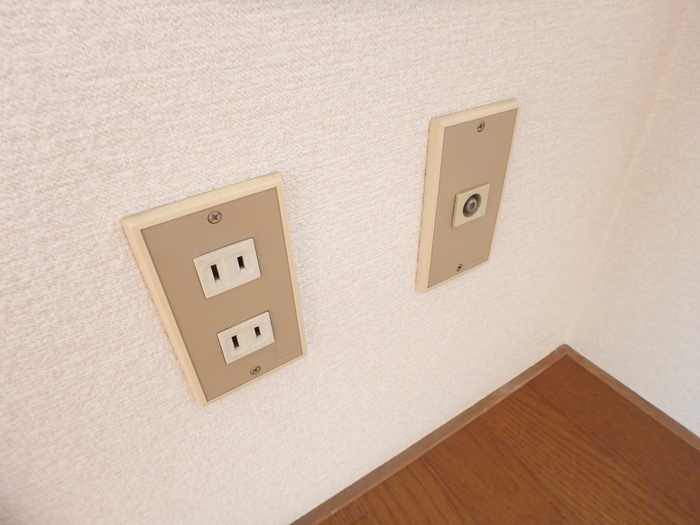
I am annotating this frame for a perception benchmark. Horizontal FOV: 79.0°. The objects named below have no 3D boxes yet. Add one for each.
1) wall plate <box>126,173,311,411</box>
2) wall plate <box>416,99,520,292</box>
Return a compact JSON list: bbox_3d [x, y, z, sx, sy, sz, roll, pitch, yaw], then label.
[{"bbox_3d":[-0.057,0.021,0.215,0.070,0.120,0.007,-22,41,-24],"label":"wall plate"},{"bbox_3d":[0.076,-0.038,0.277,0.070,0.120,0.008,-22,41,-24],"label":"wall plate"}]

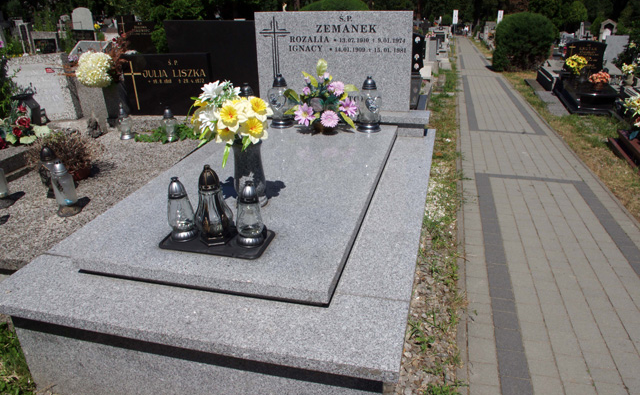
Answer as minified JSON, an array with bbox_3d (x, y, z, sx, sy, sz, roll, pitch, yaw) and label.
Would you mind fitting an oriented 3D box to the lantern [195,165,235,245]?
[{"bbox_3d":[-0.407,0.024,1.784,0.140,0.302,0.140,5,25,14],"label":"lantern"}]

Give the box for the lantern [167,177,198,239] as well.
[{"bbox_3d":[-0.532,0.043,1.809,0.104,0.254,0.104,5,25,14],"label":"lantern"}]

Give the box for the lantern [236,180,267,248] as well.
[{"bbox_3d":[-0.296,0.062,1.994,0.119,0.267,0.119,5,21,14],"label":"lantern"}]

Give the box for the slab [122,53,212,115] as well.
[{"bbox_3d":[-1.155,-0.856,3.684,0.710,0.480,0.075,5,21,14],"label":"slab"}]

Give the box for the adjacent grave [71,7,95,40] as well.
[{"bbox_3d":[-5.748,-4.144,11.652,0.620,0.930,0.150,5,21,14],"label":"adjacent grave"}]

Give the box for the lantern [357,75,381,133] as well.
[{"bbox_3d":[0.313,-0.585,3.021,0.150,0.335,0.150,5,25,14],"label":"lantern"}]

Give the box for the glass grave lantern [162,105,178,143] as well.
[{"bbox_3d":[-1.122,-0.556,3.564,0.115,0.247,0.115,5,21,14],"label":"glass grave lantern"}]

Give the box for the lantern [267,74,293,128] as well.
[{"bbox_3d":[-0.259,-0.634,3.166,0.150,0.340,0.150,-1,24,1],"label":"lantern"}]

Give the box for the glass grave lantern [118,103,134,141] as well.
[{"bbox_3d":[-1.478,-0.586,3.643,0.118,0.256,0.118,5,21,14],"label":"glass grave lantern"}]

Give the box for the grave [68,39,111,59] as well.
[{"bbox_3d":[-5.247,-3.321,10.866,0.780,0.480,0.700,5,21,14],"label":"grave"}]

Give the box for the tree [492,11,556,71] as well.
[{"bbox_3d":[5.915,-4.552,13.900,1.750,1.750,1.700,4,24,14],"label":"tree"}]

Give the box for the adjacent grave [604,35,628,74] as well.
[{"bbox_3d":[5.740,-2.763,9.328,0.450,0.760,0.140,5,21,14],"label":"adjacent grave"}]

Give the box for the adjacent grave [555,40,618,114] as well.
[{"bbox_3d":[4.882,-2.283,8.881,0.740,1.020,2.000,4,24,14],"label":"adjacent grave"}]

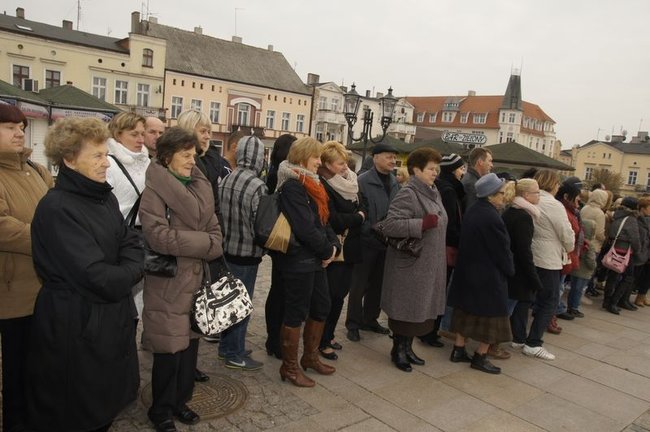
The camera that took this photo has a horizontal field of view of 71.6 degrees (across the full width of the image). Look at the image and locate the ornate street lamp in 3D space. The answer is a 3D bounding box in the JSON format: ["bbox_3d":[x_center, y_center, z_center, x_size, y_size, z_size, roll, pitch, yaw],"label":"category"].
[{"bbox_3d":[1.067,-1.566,12.405,1.500,4.073,0.500,5,5,0],"label":"ornate street lamp"}]

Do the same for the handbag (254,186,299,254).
[{"bbox_3d":[-0.311,0.030,3.020,0.330,0.400,0.140,19,9,21],"label":"handbag"}]

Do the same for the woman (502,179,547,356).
[{"bbox_3d":[1.780,0.443,4.023,0.340,1.555,0.450,5,4,2],"label":"woman"}]

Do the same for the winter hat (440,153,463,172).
[{"bbox_3d":[1.127,-0.473,3.984,0.240,0.180,0.210,6,4,18],"label":"winter hat"}]

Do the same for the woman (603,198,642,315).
[{"bbox_3d":[4.019,0.505,6.013,0.420,1.520,0.500,6,5,10],"label":"woman"}]

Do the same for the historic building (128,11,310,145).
[{"bbox_3d":[-10.341,-10.620,46.314,16.000,15.600,11.000,2,5,-32],"label":"historic building"}]

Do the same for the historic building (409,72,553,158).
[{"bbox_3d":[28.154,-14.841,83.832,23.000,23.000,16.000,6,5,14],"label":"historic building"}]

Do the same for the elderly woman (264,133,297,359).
[{"bbox_3d":[-0.338,0.249,3.519,0.340,1.720,0.460,5,5,8],"label":"elderly woman"}]

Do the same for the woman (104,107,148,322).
[{"bbox_3d":[-1.274,0.230,2.818,0.360,1.720,0.500,7,5,28],"label":"woman"}]

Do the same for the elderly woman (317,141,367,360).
[{"bbox_3d":[0.130,0.263,3.563,0.340,1.709,0.460,6,4,20],"label":"elderly woman"}]

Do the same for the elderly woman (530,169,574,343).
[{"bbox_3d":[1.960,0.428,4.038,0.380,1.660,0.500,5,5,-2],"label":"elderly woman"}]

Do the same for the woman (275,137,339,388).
[{"bbox_3d":[-0.126,0.301,3.062,0.380,1.671,0.460,6,4,16],"label":"woman"}]

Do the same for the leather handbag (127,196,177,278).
[{"bbox_3d":[-0.881,0.110,2.303,0.300,0.410,0.140,7,5,27],"label":"leather handbag"}]

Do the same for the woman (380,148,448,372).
[{"bbox_3d":[0.732,0.352,3.545,0.440,1.690,0.550,9,6,38],"label":"woman"}]

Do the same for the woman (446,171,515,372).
[{"bbox_3d":[1.280,0.452,3.623,0.460,1.570,0.520,6,5,12],"label":"woman"}]

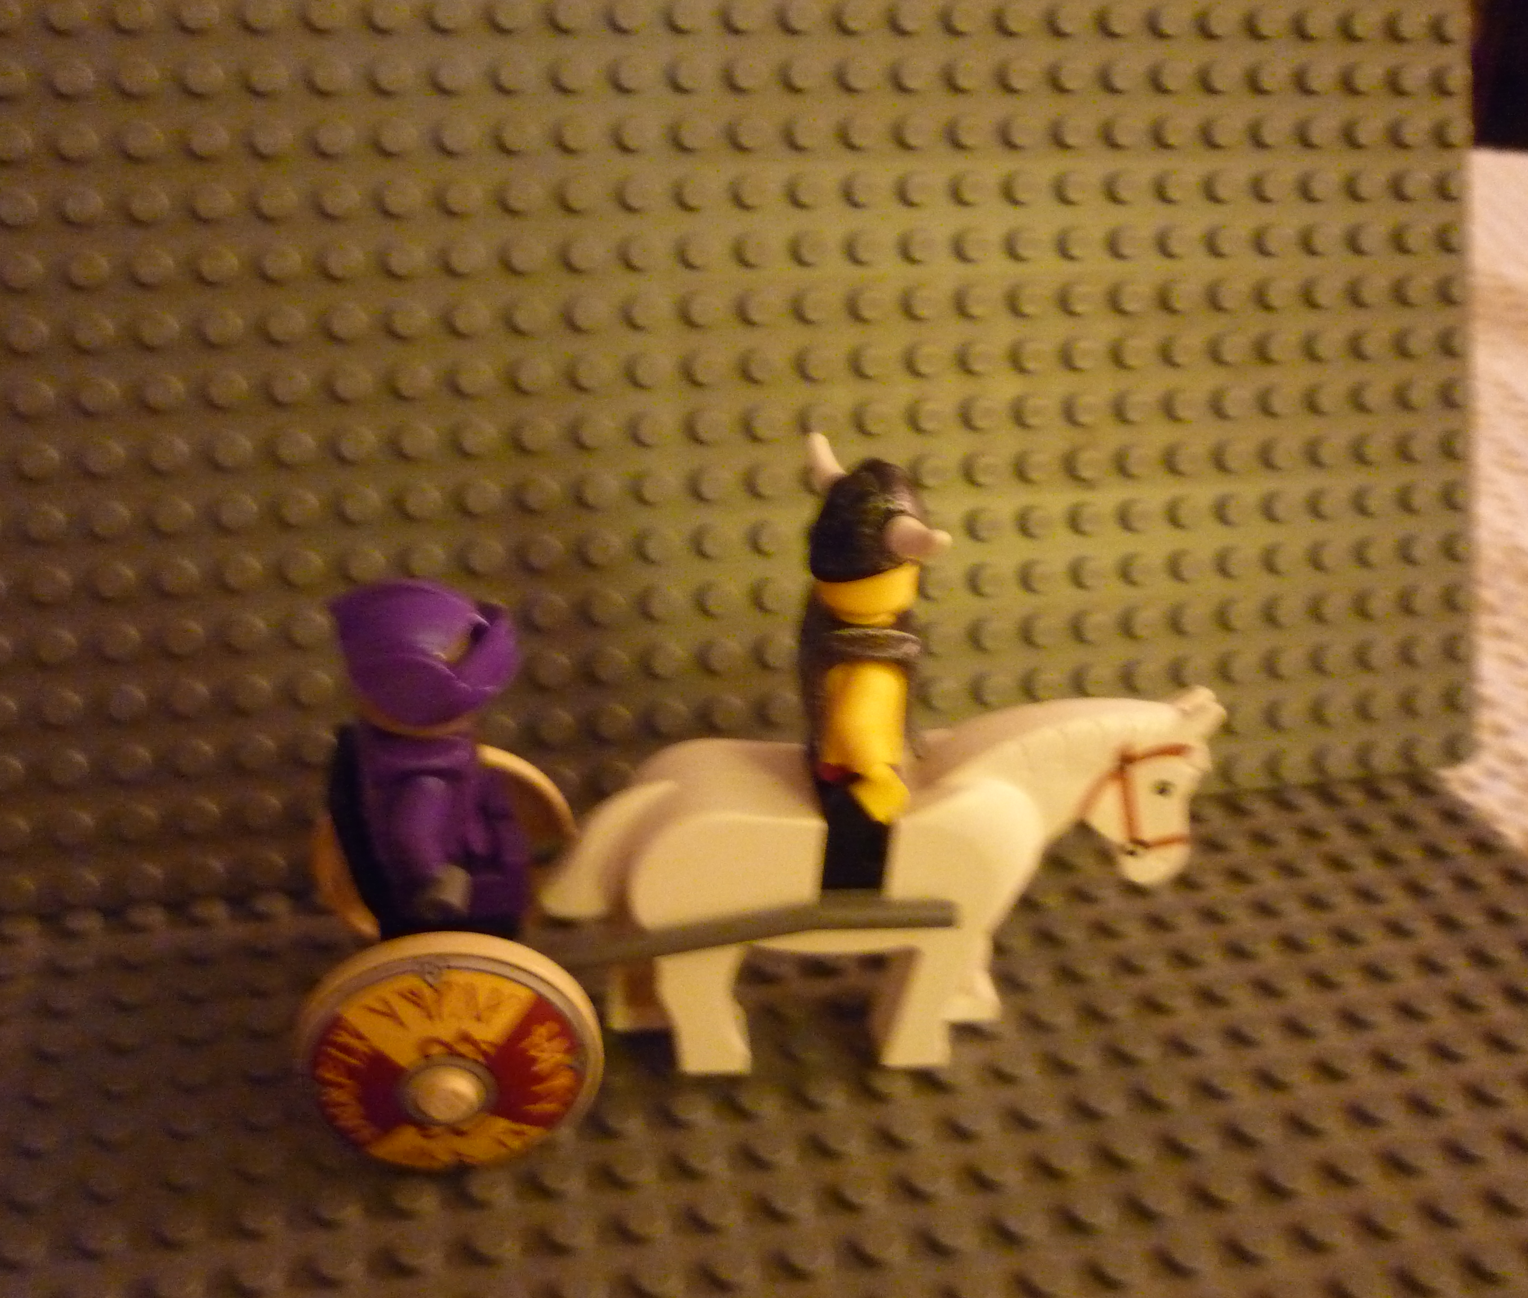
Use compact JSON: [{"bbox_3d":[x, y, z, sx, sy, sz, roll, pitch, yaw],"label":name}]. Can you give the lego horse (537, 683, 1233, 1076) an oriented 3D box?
[{"bbox_3d":[0.013,0.026,0.194,0.078,0.048,0.016,-1,28,-4],"label":"lego horse"}]

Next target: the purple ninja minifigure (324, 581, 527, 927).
[{"bbox_3d":[-0.037,0.011,0.181,0.021,0.039,0.023,-2,28,-6],"label":"purple ninja minifigure"}]

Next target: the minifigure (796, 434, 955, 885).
[{"bbox_3d":[0.010,0.002,0.182,0.015,0.047,0.028,-1,28,-4],"label":"minifigure"}]

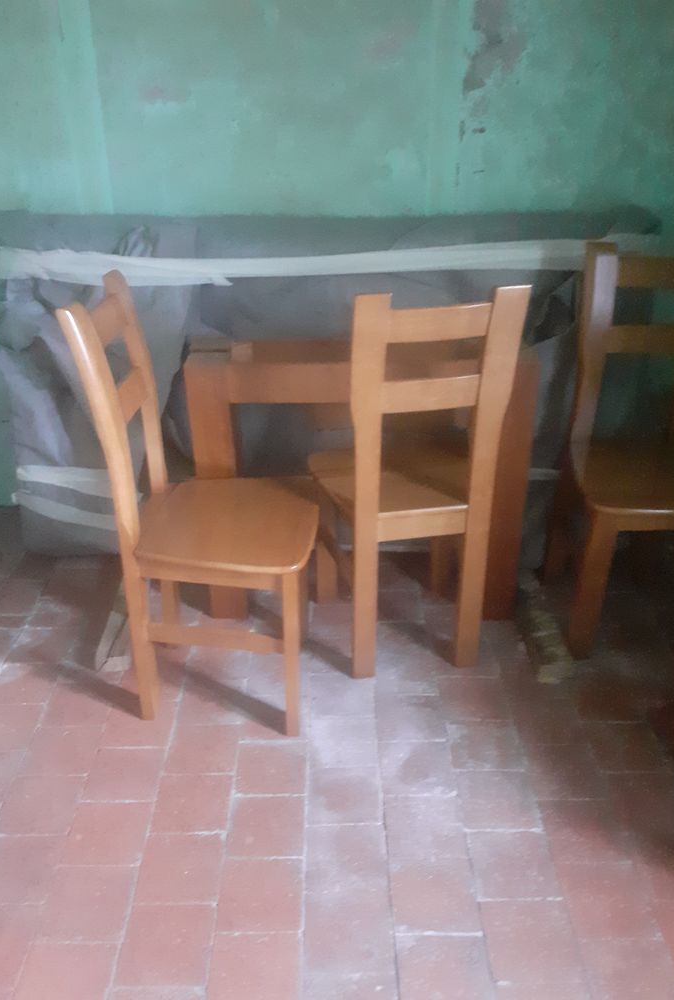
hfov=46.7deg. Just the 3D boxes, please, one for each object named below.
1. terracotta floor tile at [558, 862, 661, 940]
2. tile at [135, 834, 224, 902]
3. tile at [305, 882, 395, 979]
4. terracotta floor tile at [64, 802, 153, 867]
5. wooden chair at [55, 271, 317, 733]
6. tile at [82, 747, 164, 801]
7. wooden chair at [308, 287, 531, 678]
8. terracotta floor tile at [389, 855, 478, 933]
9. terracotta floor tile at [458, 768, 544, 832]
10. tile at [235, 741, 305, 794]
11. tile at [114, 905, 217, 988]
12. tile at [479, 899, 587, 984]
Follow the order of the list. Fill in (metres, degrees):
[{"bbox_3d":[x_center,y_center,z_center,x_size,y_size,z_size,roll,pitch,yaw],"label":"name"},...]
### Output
[{"bbox_3d":[0.491,0.736,1.429,0.153,0.015,0.147,-1,29,0],"label":"terracotta floor tile"},{"bbox_3d":[-0.299,0.708,1.492,0.153,0.015,0.147,-1,29,0],"label":"tile"},{"bbox_3d":[0.019,0.766,1.376,0.155,0.015,0.148,-1,27,0],"label":"tile"},{"bbox_3d":[-0.457,0.671,1.561,0.153,0.015,0.147,-1,29,0],"label":"terracotta floor tile"},{"bbox_3d":[-0.283,0.016,1.780,0.479,0.965,0.425,2,27,5],"label":"wooden chair"},{"bbox_3d":[-0.466,0.612,1.726,0.156,0.016,0.150,0,28,0],"label":"tile"},{"bbox_3d":[0.161,-0.062,1.863,0.423,0.970,0.422,-5,29,-8],"label":"wooden chair"},{"bbox_3d":[0.178,0.731,1.439,0.156,0.015,0.148,-1,27,0],"label":"terracotta floor tile"},{"bbox_3d":[0.333,0.629,1.626,0.153,0.015,0.147,-1,29,0],"label":"terracotta floor tile"},{"bbox_3d":[-0.144,0.590,1.704,0.153,0.015,0.147,-1,29,0],"label":"tile"},{"bbox_3d":[-0.301,0.792,1.385,0.156,0.016,0.150,0,28,0],"label":"tile"},{"bbox_3d":[0.338,0.769,1.359,0.150,0.015,0.148,-1,27,0],"label":"tile"}]

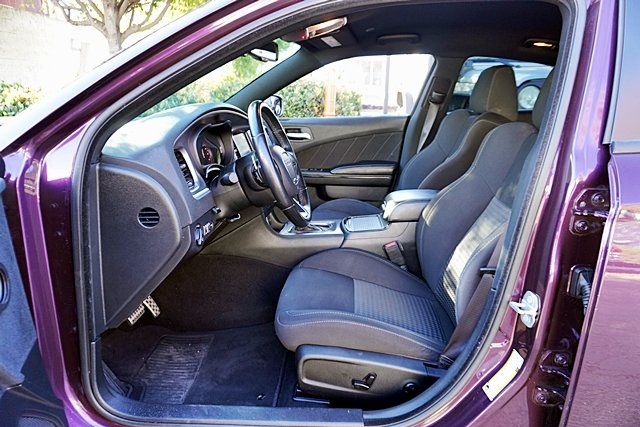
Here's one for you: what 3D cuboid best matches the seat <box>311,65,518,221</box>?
[{"bbox_3d":[0.391,-0.213,1.991,0.900,0.900,0.540,0,17,3],"label":"seat"}]

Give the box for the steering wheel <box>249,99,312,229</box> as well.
[{"bbox_3d":[-0.132,-0.134,1.235,0.110,0.380,0.380,-20,15,9],"label":"steering wheel"}]

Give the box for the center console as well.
[{"bbox_3d":[0.193,0.066,1.680,0.760,0.310,0.260,0,17,3],"label":"center console"}]

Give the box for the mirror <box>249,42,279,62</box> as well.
[{"bbox_3d":[-0.194,-0.576,1.503,0.050,0.072,0.250,8,18,11],"label":"mirror"}]

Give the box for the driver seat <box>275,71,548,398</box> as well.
[{"bbox_3d":[0.322,-0.056,1.232,0.900,0.780,0.540,0,17,3],"label":"driver seat"}]

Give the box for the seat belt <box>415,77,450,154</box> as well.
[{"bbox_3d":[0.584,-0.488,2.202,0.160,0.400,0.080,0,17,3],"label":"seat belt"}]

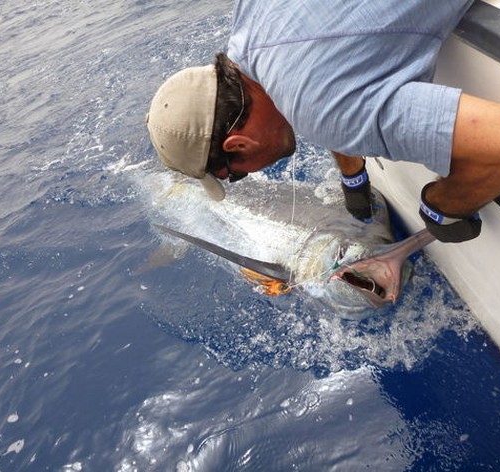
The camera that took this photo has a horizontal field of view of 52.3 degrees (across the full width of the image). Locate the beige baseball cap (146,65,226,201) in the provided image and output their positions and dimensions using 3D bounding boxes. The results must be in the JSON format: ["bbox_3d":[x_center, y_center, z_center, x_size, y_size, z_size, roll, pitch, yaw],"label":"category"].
[{"bbox_3d":[-0.111,-0.181,0.890,0.150,0.255,0.180,5,49,-12],"label":"beige baseball cap"}]

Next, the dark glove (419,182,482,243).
[{"bbox_3d":[0.345,-0.040,0.880,0.110,0.130,0.105,26,76,17],"label":"dark glove"}]

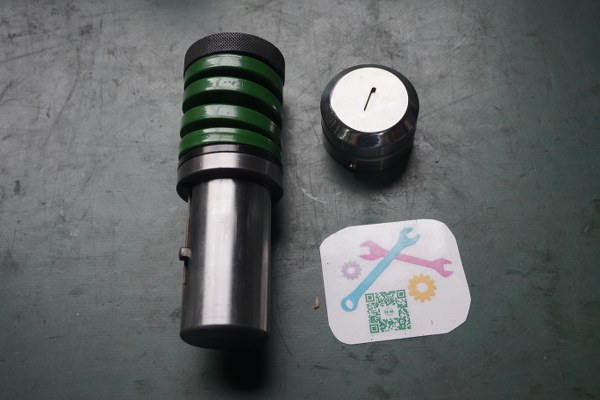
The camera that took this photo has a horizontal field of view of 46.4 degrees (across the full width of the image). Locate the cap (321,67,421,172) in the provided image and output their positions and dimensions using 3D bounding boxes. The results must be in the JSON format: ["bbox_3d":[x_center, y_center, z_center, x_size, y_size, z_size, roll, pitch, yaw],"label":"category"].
[{"bbox_3d":[0.037,-0.044,0.372,0.051,0.034,0.051,-2,64,4],"label":"cap"}]

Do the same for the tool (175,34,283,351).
[{"bbox_3d":[-0.034,-0.006,0.348,0.054,0.054,0.151,-2,64,3],"label":"tool"}]

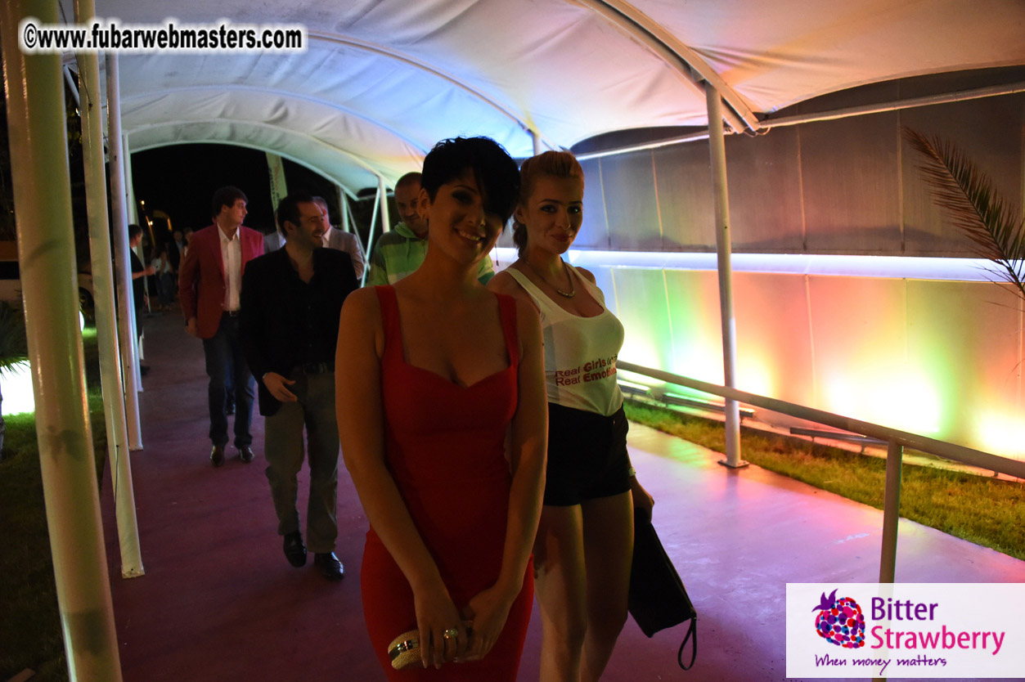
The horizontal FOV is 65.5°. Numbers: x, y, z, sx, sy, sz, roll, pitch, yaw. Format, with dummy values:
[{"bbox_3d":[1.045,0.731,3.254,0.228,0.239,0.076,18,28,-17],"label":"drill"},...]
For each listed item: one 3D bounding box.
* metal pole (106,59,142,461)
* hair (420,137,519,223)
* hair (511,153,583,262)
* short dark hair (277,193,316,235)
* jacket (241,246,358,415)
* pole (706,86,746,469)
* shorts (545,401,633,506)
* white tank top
[{"bbox_3d":[-2.877,-0.638,5.904,0.100,2.939,0.100,-3,8,-24],"label":"metal pole"},{"bbox_3d":[-0.079,-0.286,1.460,0.180,0.170,0.205,6,8,-19],"label":"hair"},{"bbox_3d":[0.088,-0.335,1.960,0.175,0.260,0.215,-4,8,-22],"label":"hair"},{"bbox_3d":[-0.985,-0.574,3.619,0.200,0.185,0.165,4,10,36],"label":"short dark hair"},{"bbox_3d":[-0.955,-0.054,3.649,0.550,0.750,0.350,-4,8,-20],"label":"jacket"},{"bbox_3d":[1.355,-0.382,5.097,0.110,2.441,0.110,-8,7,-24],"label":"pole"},{"bbox_3d":[0.172,0.292,2.040,0.320,0.250,0.235,-7,10,-38],"label":"shorts"},{"bbox_3d":[0.132,-0.007,1.980,0.330,0.370,0.250,-7,10,-38],"label":"white tank top"}]

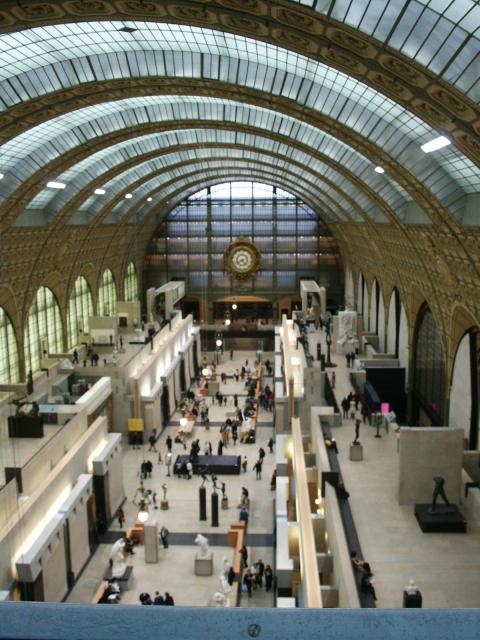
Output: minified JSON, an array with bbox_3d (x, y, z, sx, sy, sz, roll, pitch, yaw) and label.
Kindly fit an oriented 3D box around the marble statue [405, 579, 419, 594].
[{"bbox_3d":[7.792,12.035,29.276,0.580,0.682,0.400,0,9,3],"label":"marble statue"}]

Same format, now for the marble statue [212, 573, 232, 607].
[{"bbox_3d":[-1.036,16.080,38.314,1.150,2.301,1.100,0,9,3],"label":"marble statue"}]

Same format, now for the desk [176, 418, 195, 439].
[{"bbox_3d":[-5.867,12.238,72.799,1.600,0.850,4.500,0,9,3],"label":"desk"}]

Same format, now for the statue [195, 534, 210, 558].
[{"bbox_3d":[-2.509,15.158,43.309,0.900,1.563,0.750,0,9,3],"label":"statue"}]

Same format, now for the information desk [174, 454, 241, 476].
[{"bbox_3d":[-2.965,13.840,61.458,6.100,1.000,2.200,0,9,3],"label":"information desk"}]

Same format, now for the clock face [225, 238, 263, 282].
[{"bbox_3d":[0.499,-11.987,129.283,7.700,8.500,1.200,0,9,3],"label":"clock face"}]

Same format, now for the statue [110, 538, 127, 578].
[{"bbox_3d":[-7.882,15.339,41.928,1.000,2.453,0.950,0,9,3],"label":"statue"}]

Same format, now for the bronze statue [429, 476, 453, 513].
[{"bbox_3d":[11.930,10.294,38.375,1.550,2.060,0.720,0,9,3],"label":"bronze statue"}]

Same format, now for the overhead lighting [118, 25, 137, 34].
[{"bbox_3d":[-4.620,-11.918,26.576,0.780,0.200,0.780,0,9,3],"label":"overhead lighting"}]

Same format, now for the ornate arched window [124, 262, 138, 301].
[{"bbox_3d":[-20.323,-6.061,121.369,0.600,9.400,12.300,0,9,3],"label":"ornate arched window"}]

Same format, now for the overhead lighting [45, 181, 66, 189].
[{"bbox_3d":[-16.137,-11.890,56.907,0.600,0.400,3.000,0,9,3],"label":"overhead lighting"}]

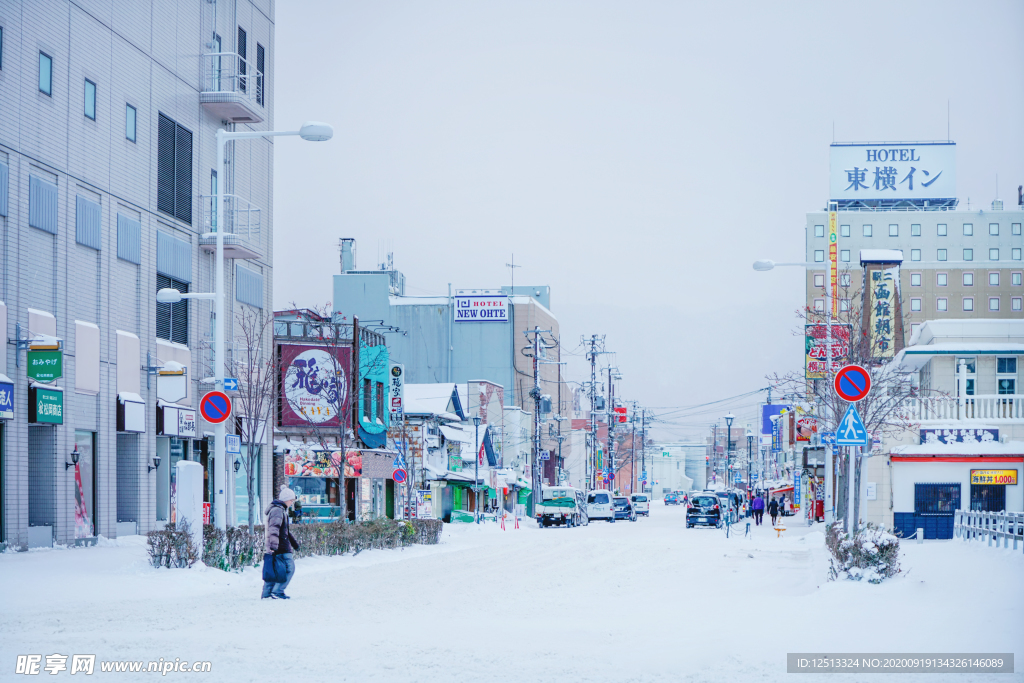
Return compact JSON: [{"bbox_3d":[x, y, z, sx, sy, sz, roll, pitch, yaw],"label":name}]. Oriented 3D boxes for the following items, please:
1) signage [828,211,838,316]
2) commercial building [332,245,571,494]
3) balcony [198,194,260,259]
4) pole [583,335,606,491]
[{"bbox_3d":[36.188,-8.887,224.000,1.100,12.400,0.350,0,-4,5],"label":"signage"},{"bbox_3d":[-3.395,4.367,141.030,11.400,16.200,34.000,-1,-4,7],"label":"commercial building"},{"bbox_3d":[-8.819,-3.621,62.691,1.180,1.600,2.900,-1,-4,7],"label":"balcony"},{"bbox_3d":[6.164,6.128,149.489,1.800,13.200,0.700,0,-4,7],"label":"pole"}]

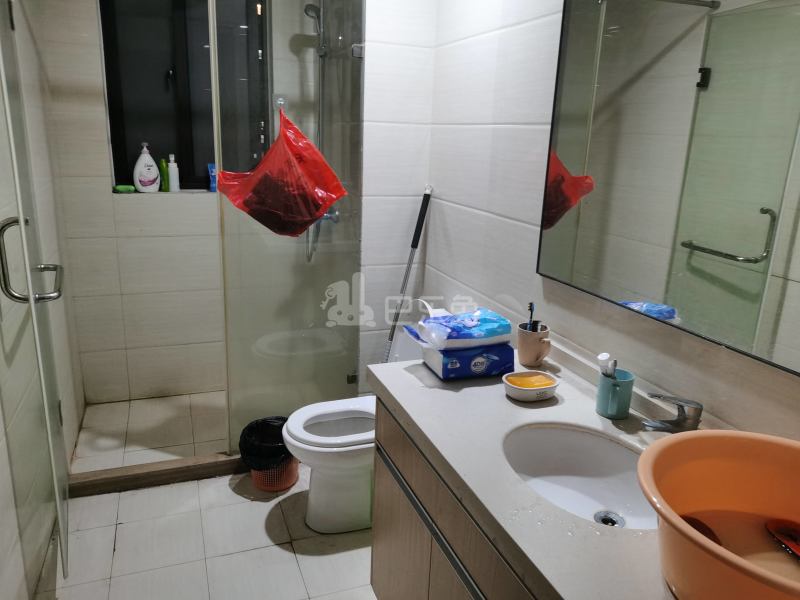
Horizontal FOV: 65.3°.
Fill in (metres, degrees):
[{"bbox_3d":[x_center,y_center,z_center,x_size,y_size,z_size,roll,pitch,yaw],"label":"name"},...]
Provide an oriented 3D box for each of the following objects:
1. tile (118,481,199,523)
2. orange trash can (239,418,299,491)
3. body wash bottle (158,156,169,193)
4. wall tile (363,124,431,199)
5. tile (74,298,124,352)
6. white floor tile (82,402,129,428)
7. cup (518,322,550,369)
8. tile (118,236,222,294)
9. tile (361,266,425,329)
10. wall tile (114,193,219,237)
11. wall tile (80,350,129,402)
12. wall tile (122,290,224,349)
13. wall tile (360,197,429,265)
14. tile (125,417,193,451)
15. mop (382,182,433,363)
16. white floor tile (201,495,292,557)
[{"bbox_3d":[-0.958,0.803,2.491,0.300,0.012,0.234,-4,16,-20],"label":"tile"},{"bbox_3d":[-0.531,0.659,2.635,0.255,0.231,0.255,2,15,0],"label":"orange trash can"},{"bbox_3d":[-1.208,-0.639,3.206,0.046,0.168,0.038,-6,17,-28],"label":"body wash bottle"},{"bbox_3d":[-0.018,-0.586,2.612,0.299,0.300,0.012,-4,16,-20],"label":"wall tile"},{"bbox_3d":[-1.546,0.123,3.231,0.217,0.300,0.010,-4,16,-20],"label":"tile"},{"bbox_3d":[-1.509,0.598,3.214,0.216,0.012,0.297,-4,16,-20],"label":"white floor tile"},{"bbox_3d":[0.383,0.132,1.756,0.087,0.105,0.115,-6,17,-28],"label":"cup"},{"bbox_3d":[-1.162,-0.190,3.292,0.585,0.300,0.012,-4,16,-20],"label":"tile"},{"bbox_3d":[-0.030,-0.012,2.770,0.293,0.300,0.010,-4,16,-20],"label":"tile"},{"bbox_3d":[-1.165,-0.442,3.217,0.560,0.222,0.010,-4,16,-20],"label":"wall tile"},{"bbox_3d":[-1.558,0.412,3.315,0.215,0.300,0.012,-4,16,-20],"label":"wall tile"},{"bbox_3d":[-1.172,0.099,3.372,0.585,0.300,0.012,-4,16,-20],"label":"wall tile"},{"bbox_3d":[-0.025,-0.299,2.702,0.303,0.300,0.010,-4,16,-20],"label":"wall tile"},{"bbox_3d":[-1.162,0.653,3.023,0.300,0.010,0.300,-4,16,-20],"label":"tile"},{"bbox_3d":[-0.022,0.124,2.734,0.130,1.276,0.130,10,8,-23],"label":"mop"},{"bbox_3d":[-0.585,0.855,2.352,0.300,0.012,0.300,-4,16,-20],"label":"white floor tile"}]

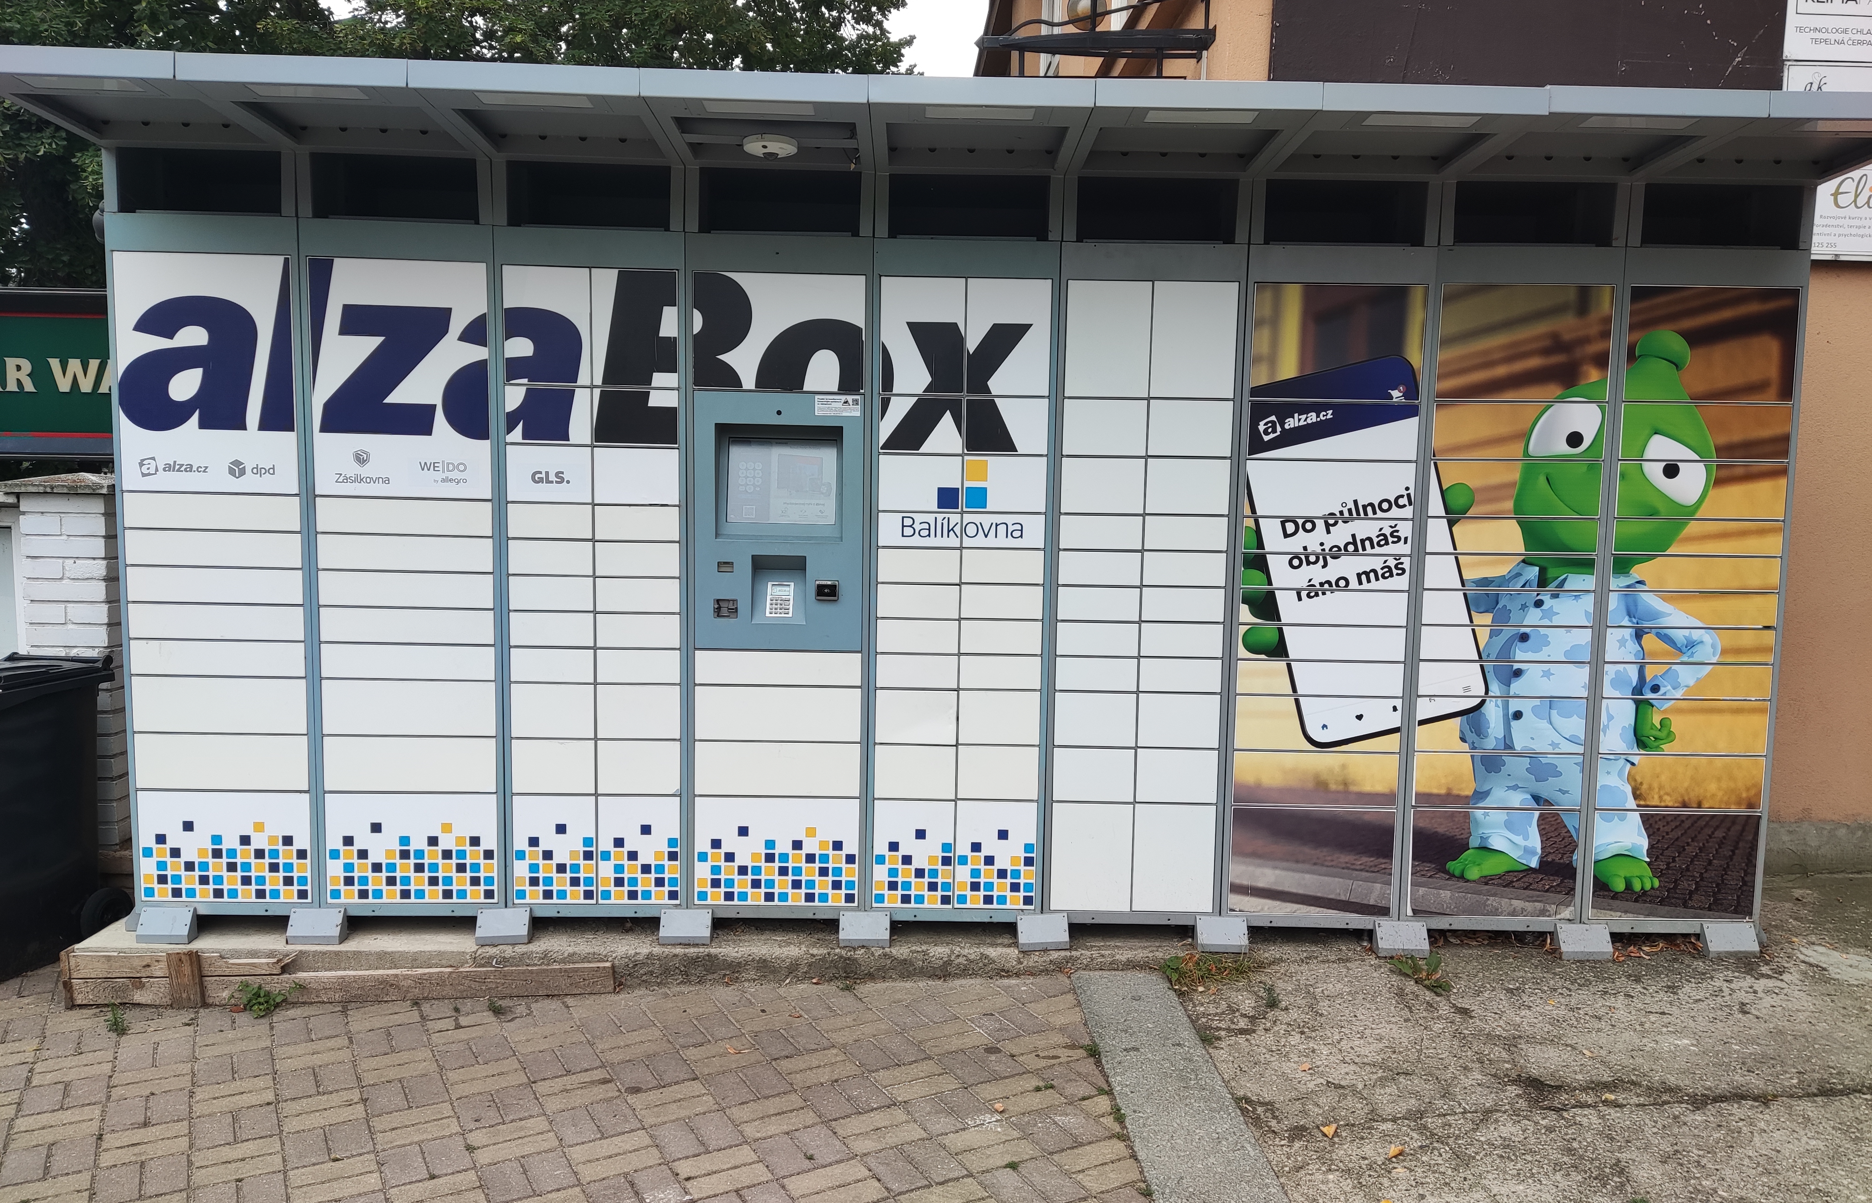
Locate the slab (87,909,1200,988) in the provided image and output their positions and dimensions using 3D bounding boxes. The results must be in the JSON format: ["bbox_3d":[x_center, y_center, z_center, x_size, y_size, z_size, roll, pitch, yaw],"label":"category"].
[{"bbox_3d":[-0.973,1.135,4.711,3.487,0.135,0.850,1,6,-2],"label":"slab"}]

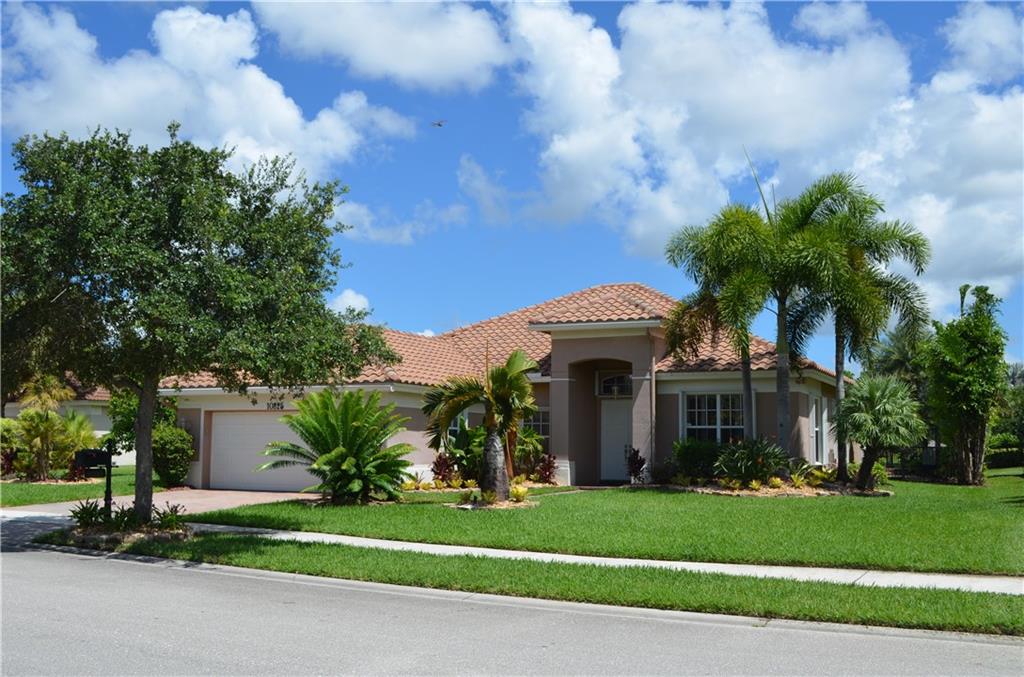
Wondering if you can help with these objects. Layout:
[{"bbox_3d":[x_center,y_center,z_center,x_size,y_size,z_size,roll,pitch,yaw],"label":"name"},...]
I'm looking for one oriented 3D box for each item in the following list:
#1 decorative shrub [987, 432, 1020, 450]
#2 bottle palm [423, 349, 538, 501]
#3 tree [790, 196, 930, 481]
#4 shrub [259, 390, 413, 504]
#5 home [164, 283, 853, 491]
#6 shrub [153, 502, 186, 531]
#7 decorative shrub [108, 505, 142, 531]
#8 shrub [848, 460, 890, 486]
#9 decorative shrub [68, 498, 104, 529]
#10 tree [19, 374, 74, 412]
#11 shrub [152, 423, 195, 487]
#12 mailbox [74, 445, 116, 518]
[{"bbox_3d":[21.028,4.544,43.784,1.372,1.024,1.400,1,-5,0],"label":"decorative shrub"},{"bbox_3d":[-0.638,1.994,23.582,2.600,3.500,2.500,1,-6,-1],"label":"bottle palm"},{"bbox_3d":[9.120,-0.036,26.730,3.664,7.494,3.900,1,-5,0],"label":"tree"},{"bbox_3d":[-3.953,2.460,23.330,3.400,2.500,3.200,1,-6,-9],"label":"shrub"},{"bbox_3d":[1.522,1.340,34.016,17.200,7.000,18.600,-2,-7,26],"label":"home"},{"bbox_3d":[-5.003,2.600,14.917,0.496,0.404,0.500,1,-5,0],"label":"shrub"},{"bbox_3d":[-5.977,2.752,15.823,0.540,0.440,0.520,3,-6,-20],"label":"decorative shrub"},{"bbox_3d":[9.136,3.449,26.099,1.074,0.659,0.950,1,-5,0],"label":"shrub"},{"bbox_3d":[-6.747,2.756,16.224,0.570,0.470,0.550,3,-6,-22],"label":"decorative shrub"},{"bbox_3d":[-16.108,3.058,35.490,1.900,3.650,1.900,3,-7,-24],"label":"tree"},{"bbox_3d":[-9.525,3.261,28.612,1.260,1.809,1.300,1,-5,0],"label":"shrub"},{"bbox_3d":[-6.944,2.365,17.069,0.250,1.320,0.660,-5,-8,41],"label":"mailbox"}]

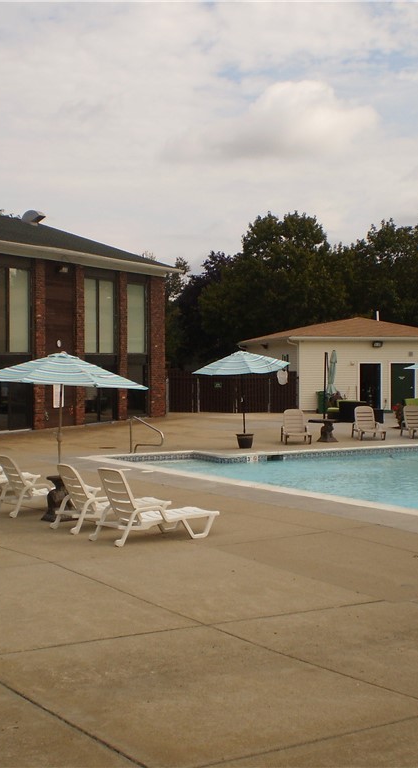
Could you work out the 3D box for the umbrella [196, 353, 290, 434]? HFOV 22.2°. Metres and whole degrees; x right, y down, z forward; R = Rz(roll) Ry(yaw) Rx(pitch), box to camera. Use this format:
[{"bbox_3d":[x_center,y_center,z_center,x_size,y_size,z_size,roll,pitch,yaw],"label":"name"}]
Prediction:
[{"bbox_3d":[0.870,0.299,28.520,2.550,2.330,2.500,0,2,0],"label":"umbrella"}]

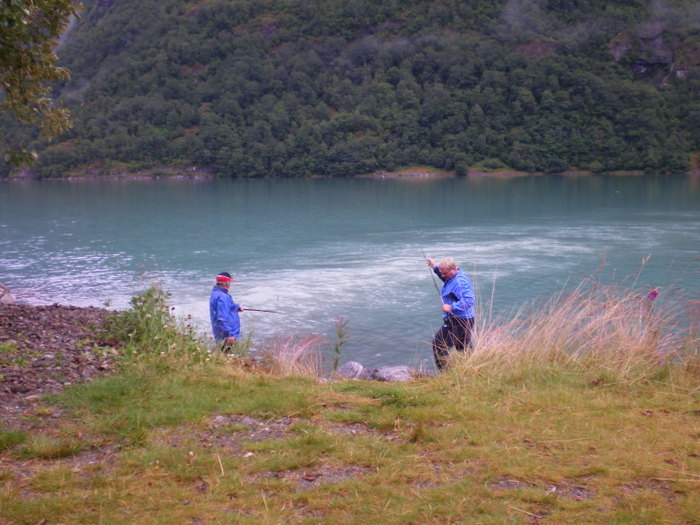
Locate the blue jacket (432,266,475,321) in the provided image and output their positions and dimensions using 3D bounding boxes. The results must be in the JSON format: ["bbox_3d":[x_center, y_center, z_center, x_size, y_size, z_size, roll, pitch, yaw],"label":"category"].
[{"bbox_3d":[1.338,0.388,11.500,0.460,0.670,0.560,-2,6,-20],"label":"blue jacket"}]

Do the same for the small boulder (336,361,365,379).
[{"bbox_3d":[0.007,1.414,11.700,0.370,0.250,0.320,0,6,0],"label":"small boulder"}]

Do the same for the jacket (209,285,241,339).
[{"bbox_3d":[-1.791,0.699,12.700,0.420,0.770,0.500,-2,6,-20],"label":"jacket"}]

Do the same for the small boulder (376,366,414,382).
[{"bbox_3d":[0.588,1.460,11.500,0.490,0.250,0.360,0,6,0],"label":"small boulder"}]

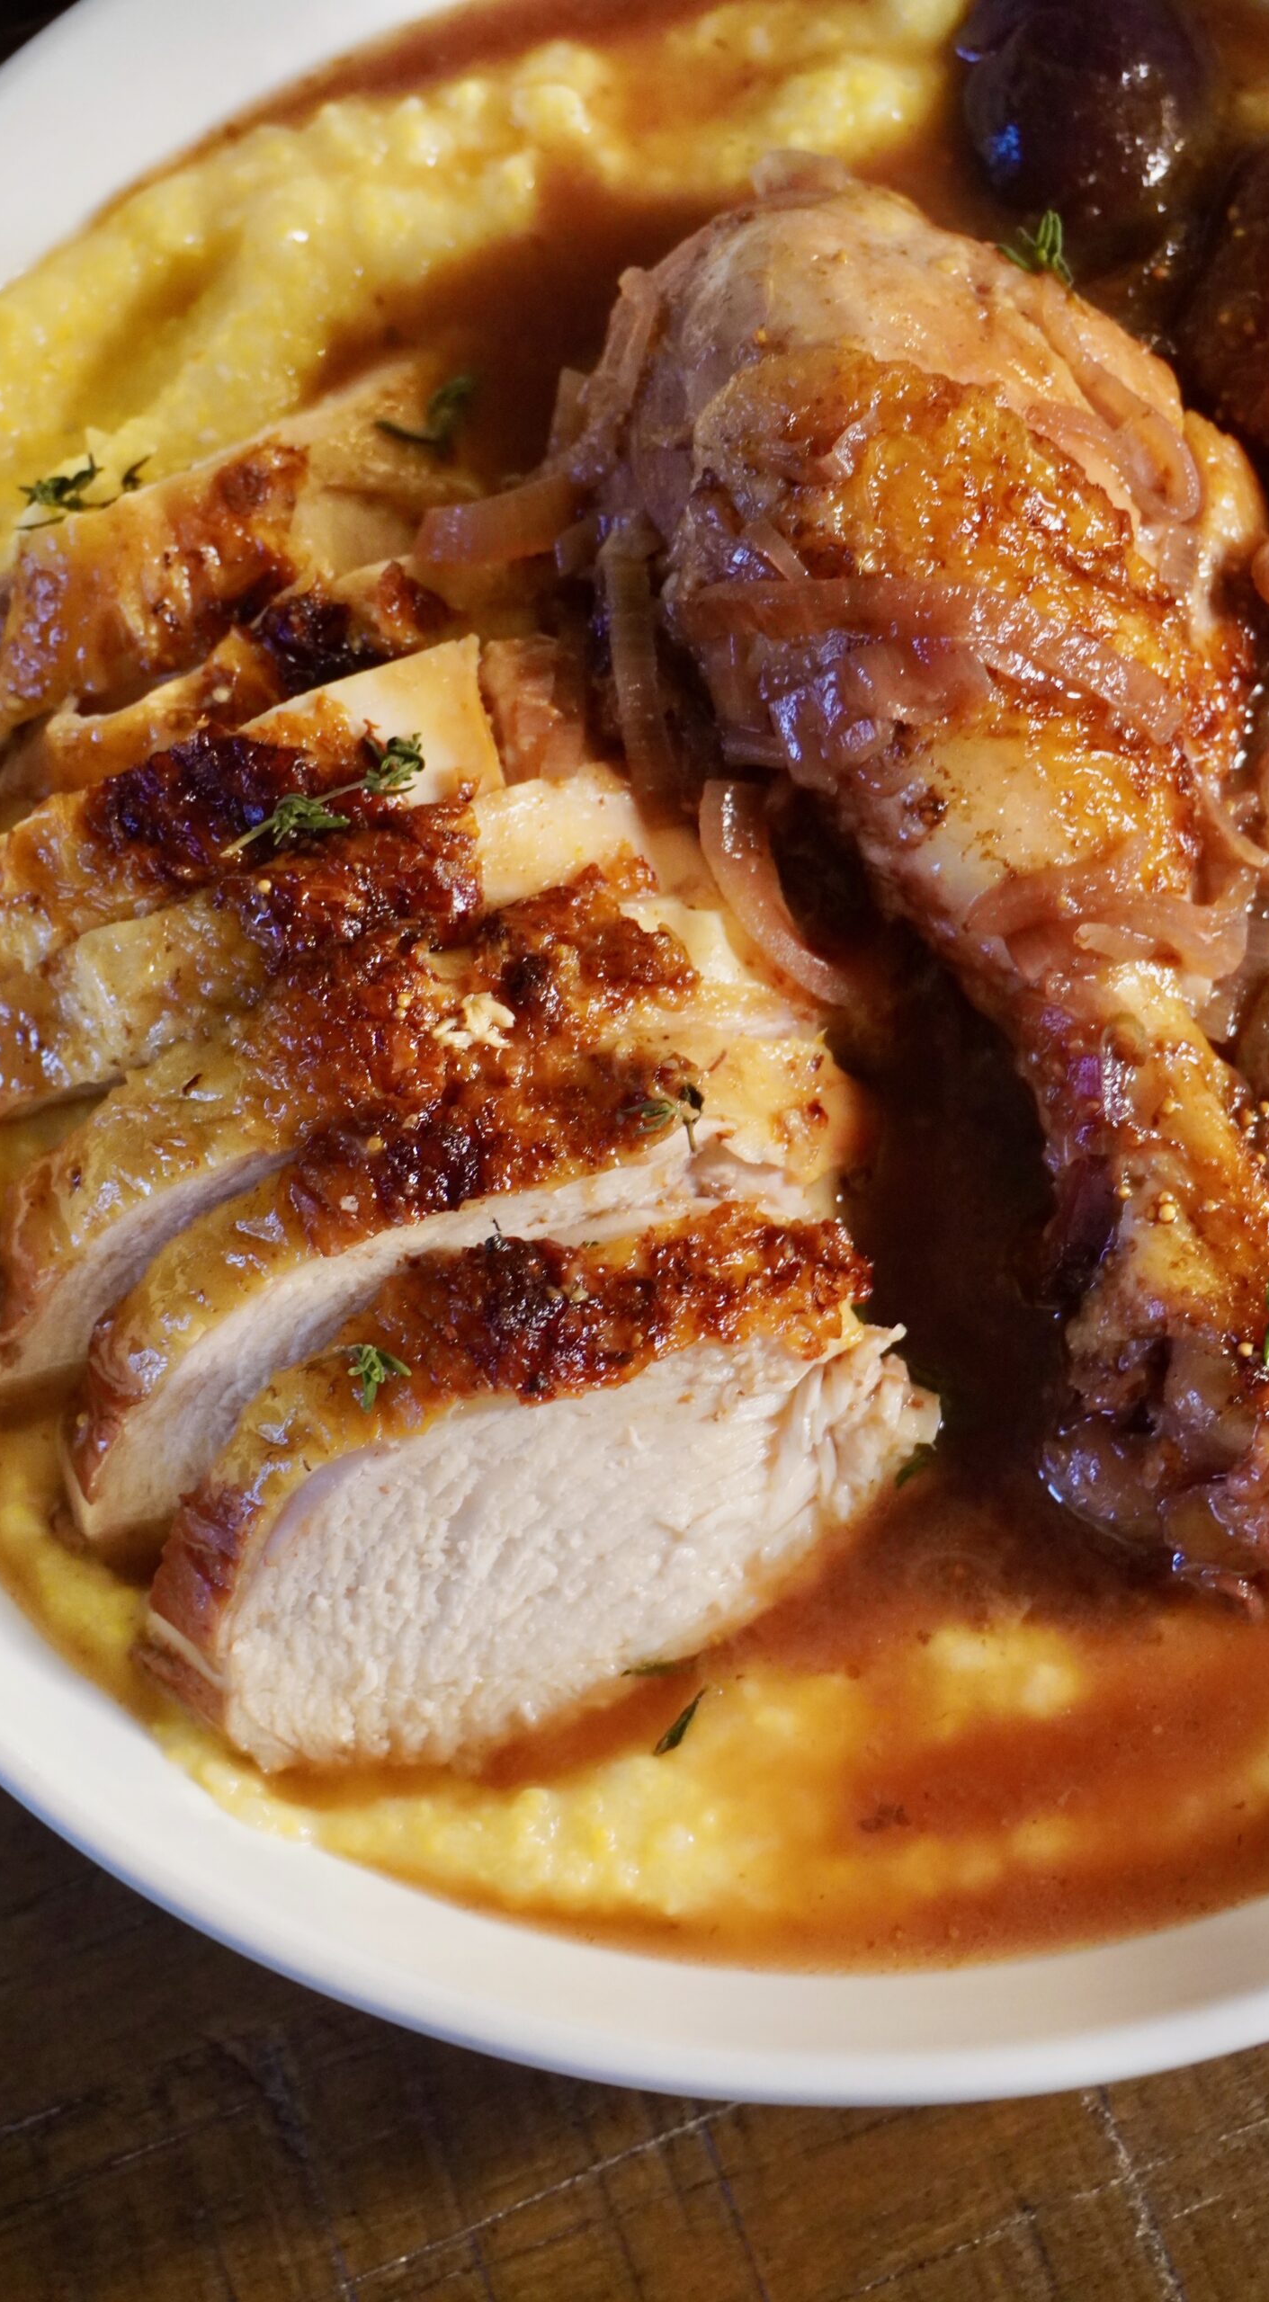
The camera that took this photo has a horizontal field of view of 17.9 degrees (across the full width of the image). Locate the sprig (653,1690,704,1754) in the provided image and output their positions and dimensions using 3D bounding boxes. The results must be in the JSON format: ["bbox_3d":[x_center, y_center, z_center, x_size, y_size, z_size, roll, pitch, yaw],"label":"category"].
[{"bbox_3d":[0.004,0.050,0.352,0.002,0.002,0.007,34,69,14],"label":"sprig"}]

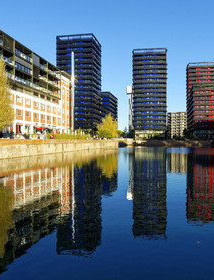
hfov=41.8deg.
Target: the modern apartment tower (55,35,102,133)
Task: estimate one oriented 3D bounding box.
[{"bbox_3d":[-14.300,-26.400,151.400,19.200,53.000,20.000,0,0,12],"label":"modern apartment tower"}]

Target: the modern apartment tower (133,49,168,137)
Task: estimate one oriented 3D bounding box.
[{"bbox_3d":[27.200,-26.400,173.500,19.500,53.000,19.500,0,0,12],"label":"modern apartment tower"}]

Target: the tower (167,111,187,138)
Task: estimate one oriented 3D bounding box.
[{"bbox_3d":[74.000,-13.300,284.000,20.000,27.000,17.000,0,0,6],"label":"tower"}]

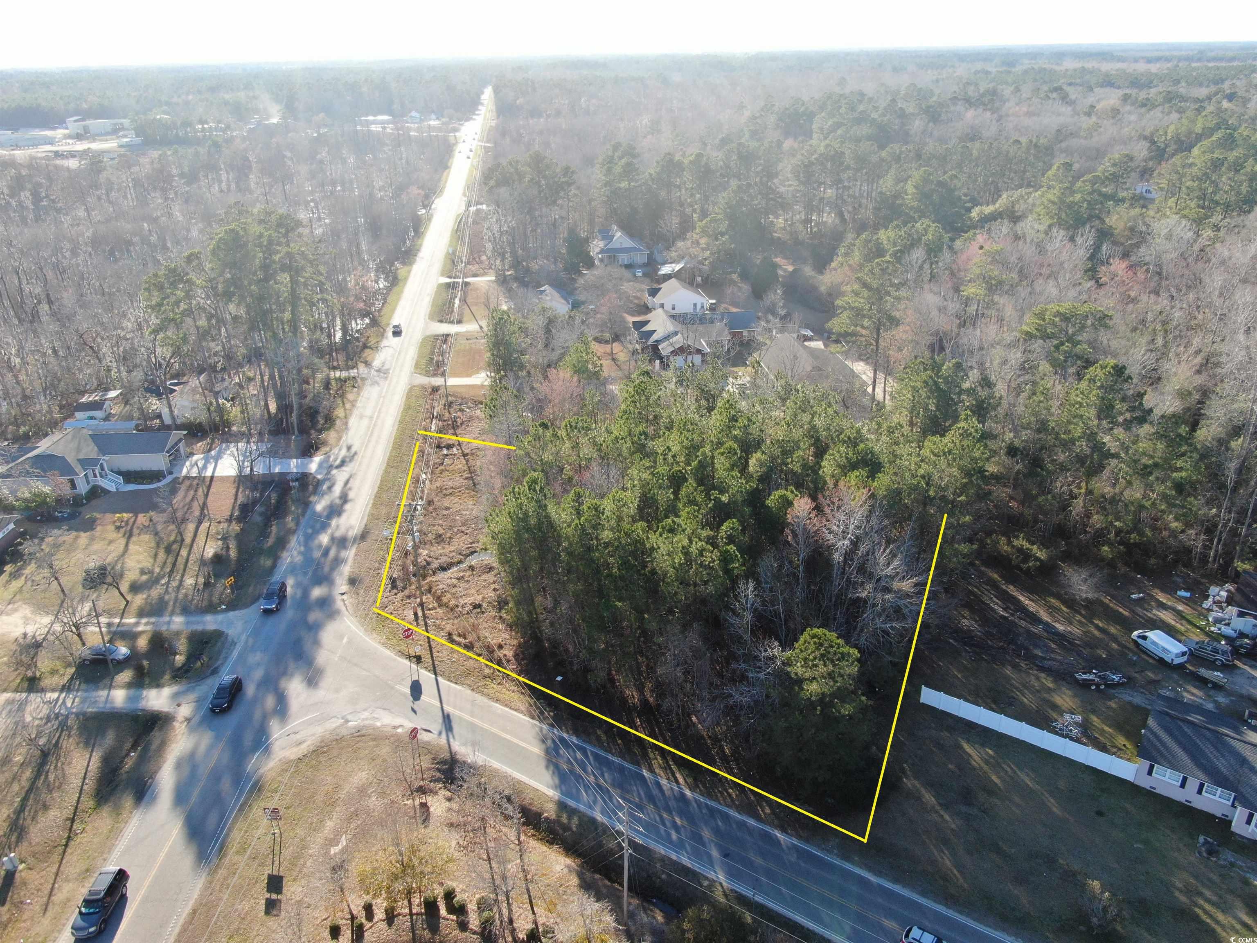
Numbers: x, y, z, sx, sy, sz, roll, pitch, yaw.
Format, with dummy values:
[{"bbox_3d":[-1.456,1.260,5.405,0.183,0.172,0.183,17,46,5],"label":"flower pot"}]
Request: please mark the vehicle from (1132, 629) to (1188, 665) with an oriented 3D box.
[{"bbox_3d":[55.082,17.972,90.602,1.880,1.900,4.900,-11,27,-19],"label":"vehicle"}]

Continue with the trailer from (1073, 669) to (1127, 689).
[{"bbox_3d":[46.780,20.508,86.573,4.600,1.150,2.100,0,26,3],"label":"trailer"}]

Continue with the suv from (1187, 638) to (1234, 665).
[{"bbox_3d":[59.895,18.352,89.800,4.500,1.720,1.760,19,33,36],"label":"suv"}]

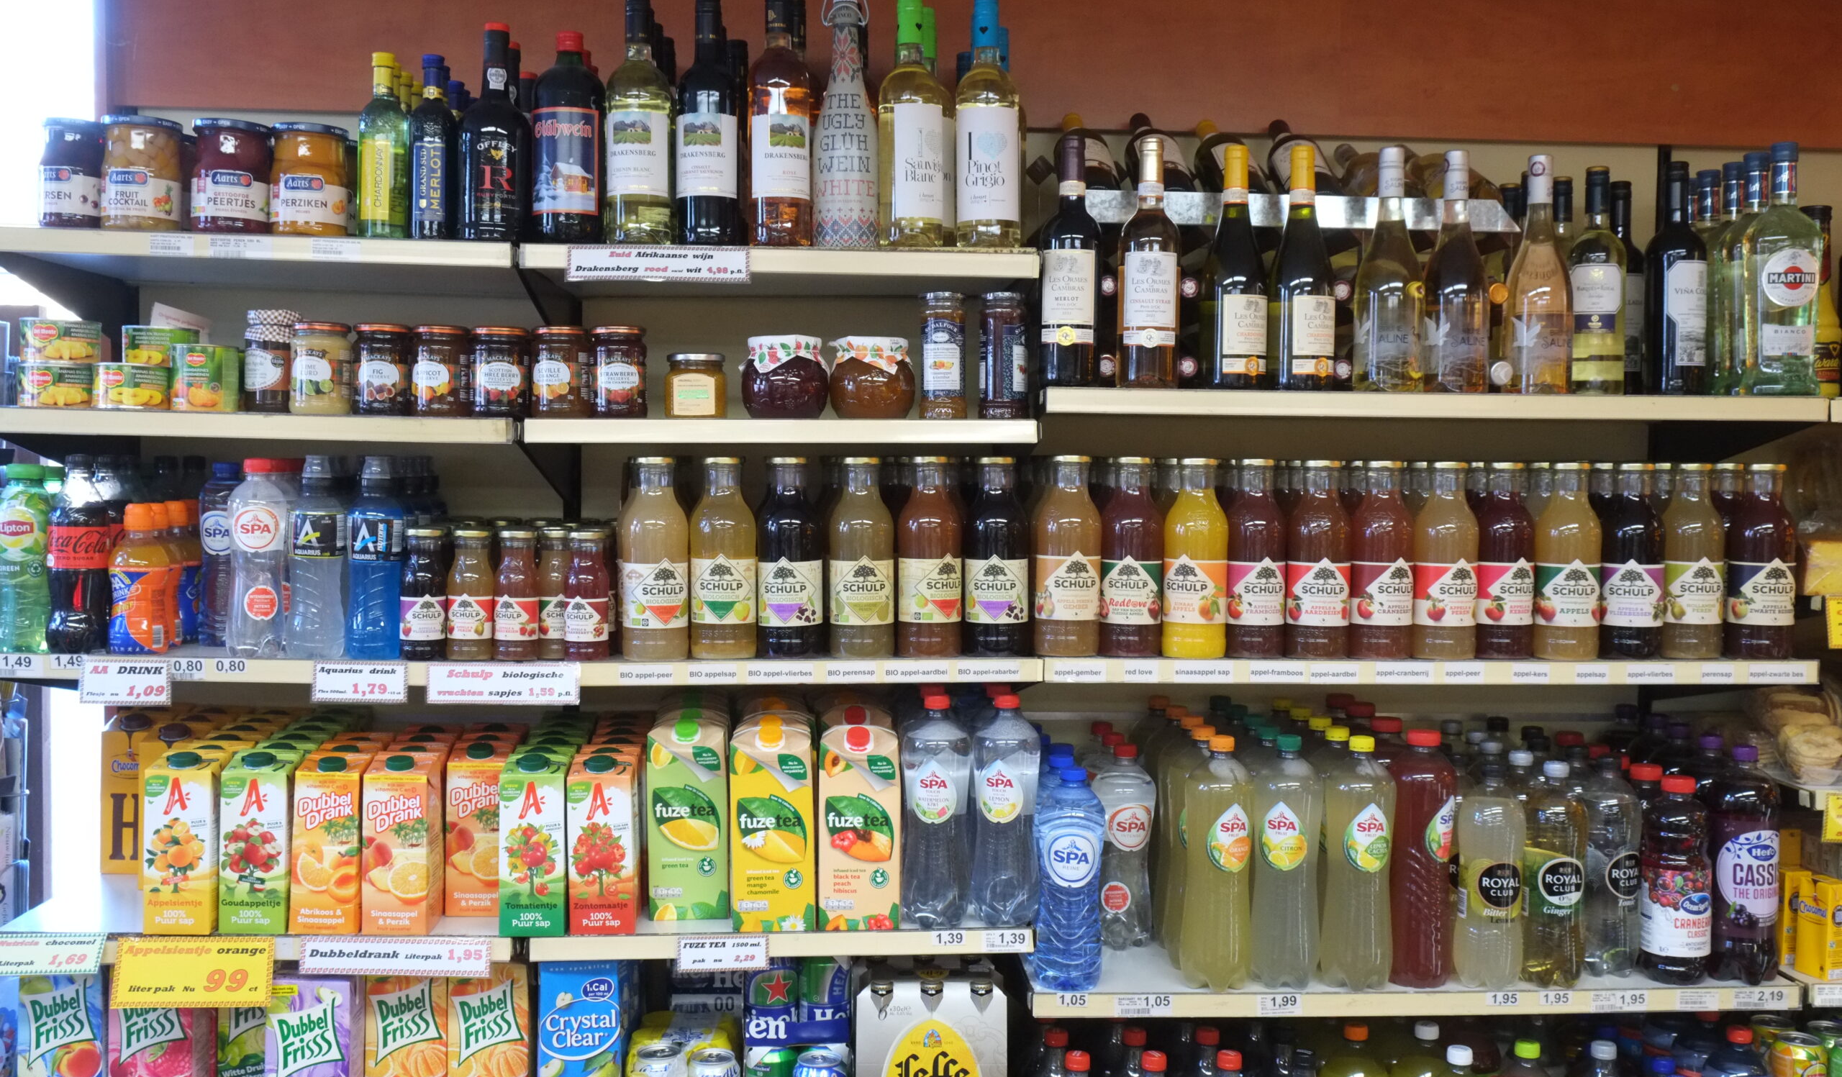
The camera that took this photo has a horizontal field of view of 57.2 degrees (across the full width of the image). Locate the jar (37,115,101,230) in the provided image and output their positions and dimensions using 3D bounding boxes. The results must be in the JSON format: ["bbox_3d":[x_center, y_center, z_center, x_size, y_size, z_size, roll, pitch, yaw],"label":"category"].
[{"bbox_3d":[-0.980,-0.423,1.965,0.086,0.130,0.086,0,3,0],"label":"jar"}]

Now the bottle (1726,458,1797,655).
[{"bbox_3d":[1.036,0.027,2.080,0.077,0.237,0.077,0,3,0],"label":"bottle"}]

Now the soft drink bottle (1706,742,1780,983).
[{"bbox_3d":[1.052,0.413,2.152,0.078,0.296,0.078,0,3,-4],"label":"soft drink bottle"}]

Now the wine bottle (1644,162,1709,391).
[{"bbox_3d":[0.958,-0.326,2.138,0.077,0.294,0.077,0,3,-9],"label":"wine bottle"}]

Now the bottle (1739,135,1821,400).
[{"bbox_3d":[1.088,-0.339,2.134,0.085,0.311,0.070,0,3,-4],"label":"bottle"}]

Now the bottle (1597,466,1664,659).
[{"bbox_3d":[0.911,0.026,2.156,0.079,0.246,0.079,2,3,20],"label":"bottle"}]

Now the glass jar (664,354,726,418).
[{"bbox_3d":[-0.274,-0.184,2.061,0.074,0.080,0.074,0,3,-6],"label":"glass jar"}]

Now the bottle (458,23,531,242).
[{"bbox_3d":[-0.499,-0.472,1.985,0.081,0.263,0.081,-1,3,-14],"label":"bottle"}]

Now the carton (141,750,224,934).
[{"bbox_3d":[-0.876,0.360,2.019,0.079,0.208,0.068,0,3,-4],"label":"carton"}]

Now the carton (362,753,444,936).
[{"bbox_3d":[-0.630,0.369,2.054,0.075,0.208,0.071,0,3,-3],"label":"carton"}]

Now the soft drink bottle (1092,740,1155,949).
[{"bbox_3d":[0.262,0.396,2.180,0.080,0.262,0.080,0,3,-1],"label":"soft drink bottle"}]

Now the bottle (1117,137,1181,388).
[{"bbox_3d":[0.280,-0.336,2.066,0.072,0.300,0.072,1,3,4],"label":"bottle"}]

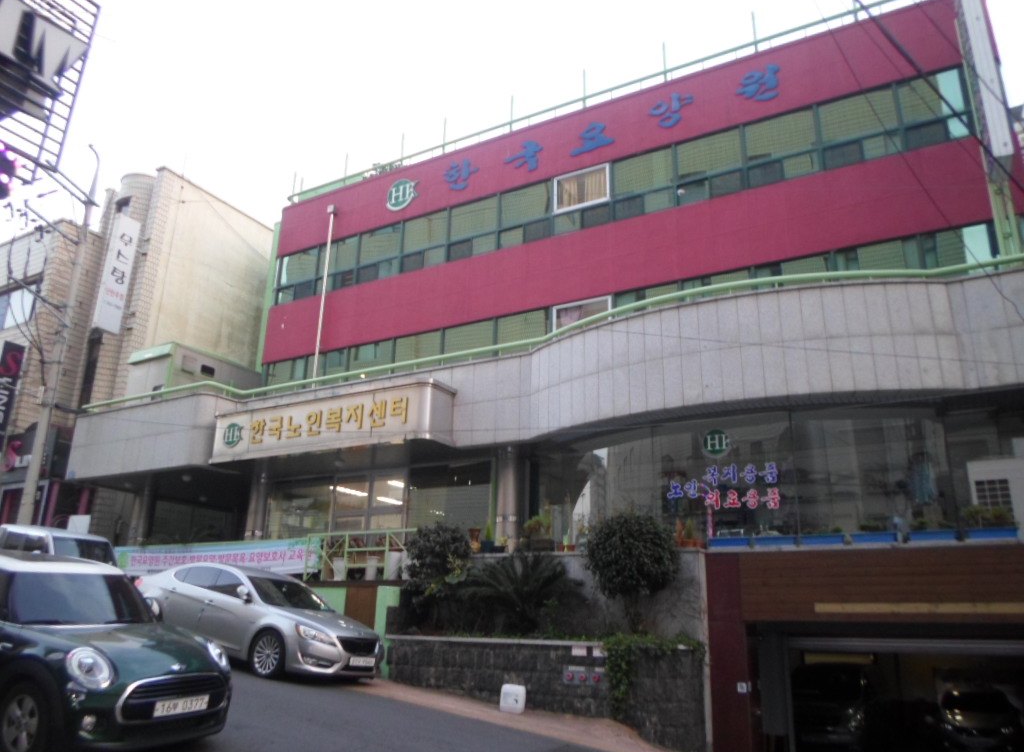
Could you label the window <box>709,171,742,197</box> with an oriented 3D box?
[{"bbox_3d":[4.383,-3.907,15.103,0.656,0.422,0.100,-8,-20,29],"label":"window"}]

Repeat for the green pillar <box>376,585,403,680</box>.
[{"bbox_3d":[-1.997,4.262,12.337,0.320,1.468,0.220,-8,-20,29],"label":"green pillar"}]

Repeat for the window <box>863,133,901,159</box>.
[{"bbox_3d":[7.199,-4.447,14.363,0.729,0.472,0.100,-8,-19,28],"label":"window"}]

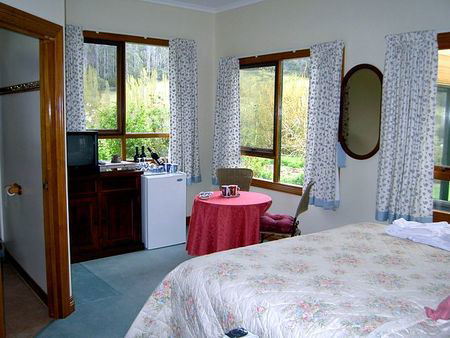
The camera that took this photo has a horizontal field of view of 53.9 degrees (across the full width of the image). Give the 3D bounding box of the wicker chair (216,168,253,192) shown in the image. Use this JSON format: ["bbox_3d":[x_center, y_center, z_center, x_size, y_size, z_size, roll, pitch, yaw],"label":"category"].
[{"bbox_3d":[0.096,0.471,5.133,0.480,0.860,0.560,1,7,3],"label":"wicker chair"}]

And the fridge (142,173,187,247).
[{"bbox_3d":[-0.817,0.458,5.294,0.490,0.830,0.520,-5,8,-37],"label":"fridge"}]

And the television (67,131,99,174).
[{"bbox_3d":[-1.645,-0.183,4.685,0.470,0.435,0.430,-5,8,-37],"label":"television"}]

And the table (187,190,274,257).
[{"bbox_3d":[0.042,0.634,4.348,0.800,0.720,0.800,1,7,0],"label":"table"}]

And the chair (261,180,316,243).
[{"bbox_3d":[0.591,0.557,4.446,0.560,0.860,0.480,1,7,6],"label":"chair"}]

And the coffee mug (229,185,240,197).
[{"bbox_3d":[0.094,0.216,4.390,0.115,0.100,0.085,1,7,1],"label":"coffee mug"}]

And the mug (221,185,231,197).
[{"bbox_3d":[0.003,0.216,4.385,0.100,0.100,0.090,1,7,0],"label":"mug"}]

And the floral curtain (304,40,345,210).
[{"bbox_3d":[1.016,-0.439,4.561,0.120,1.670,0.460,-5,9,-37],"label":"floral curtain"}]

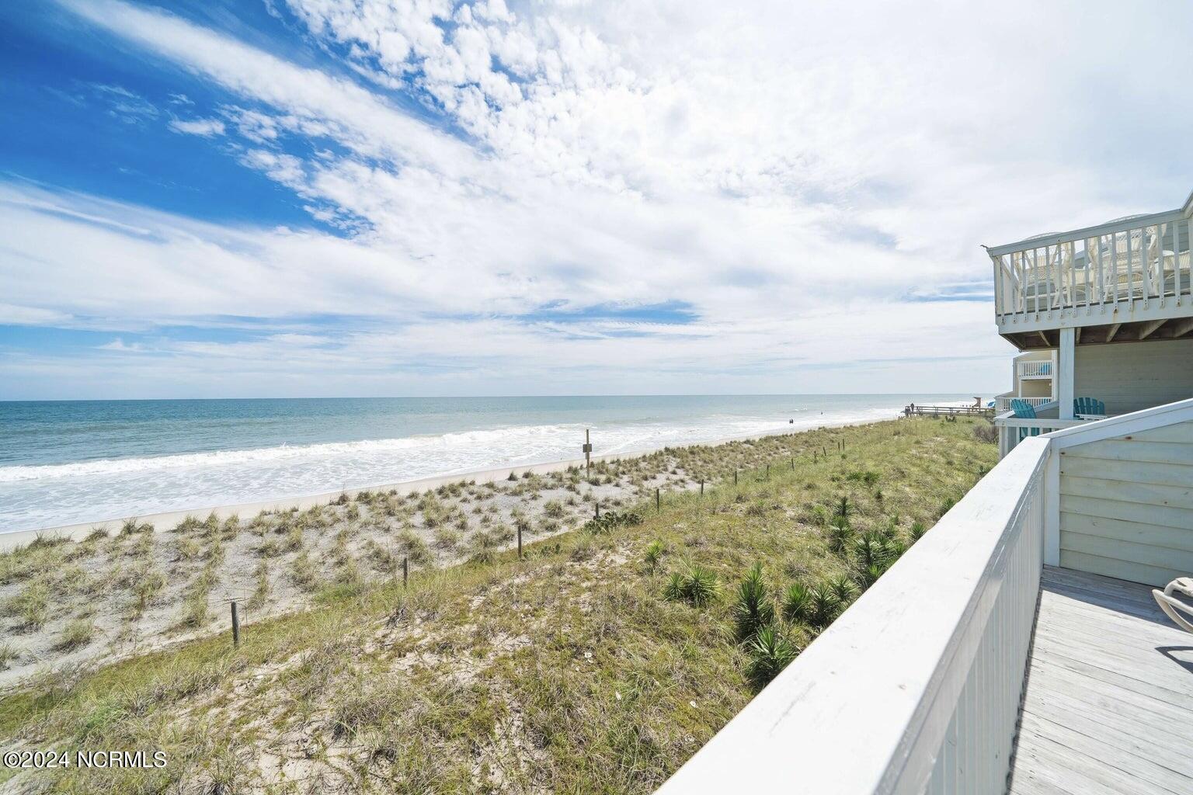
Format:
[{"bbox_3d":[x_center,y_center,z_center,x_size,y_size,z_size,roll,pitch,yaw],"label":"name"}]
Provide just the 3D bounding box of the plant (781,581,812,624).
[{"bbox_3d":[3.573,3.671,7.132,0.490,0.690,0.490,0,0,0],"label":"plant"}]

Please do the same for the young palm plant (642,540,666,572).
[{"bbox_3d":[1.347,3.691,9.274,0.540,0.680,0.540,0,0,0],"label":"young palm plant"}]

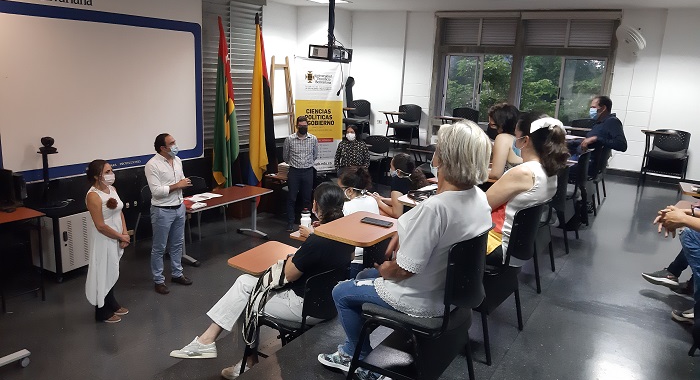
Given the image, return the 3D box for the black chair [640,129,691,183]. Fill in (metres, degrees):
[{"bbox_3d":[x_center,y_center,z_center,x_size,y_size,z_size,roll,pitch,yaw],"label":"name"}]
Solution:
[{"bbox_3d":[4.219,-0.425,7.386,0.560,0.800,0.620,10,14,30],"label":"black chair"}]

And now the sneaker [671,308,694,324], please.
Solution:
[{"bbox_3d":[2.173,0.762,3.412,0.280,0.105,0.105,10,14,30],"label":"sneaker"}]

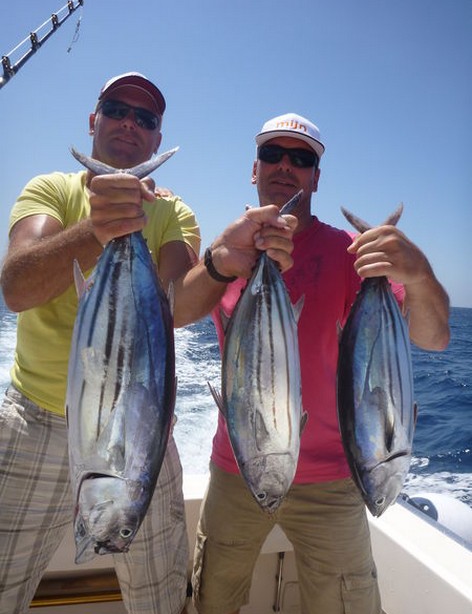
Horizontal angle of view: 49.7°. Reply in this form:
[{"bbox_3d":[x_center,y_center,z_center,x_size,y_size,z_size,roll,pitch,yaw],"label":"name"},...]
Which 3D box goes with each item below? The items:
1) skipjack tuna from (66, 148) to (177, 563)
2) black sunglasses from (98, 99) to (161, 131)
[{"bbox_3d":[-0.191,0.079,0.850,0.180,0.685,0.120,1,2,-13],"label":"skipjack tuna"},{"bbox_3d":[-0.258,-0.451,1.234,0.145,0.047,0.135,13,2,-17],"label":"black sunglasses"}]

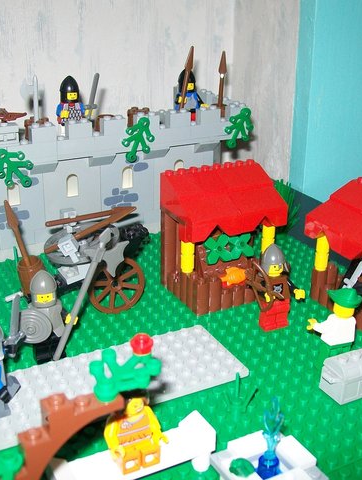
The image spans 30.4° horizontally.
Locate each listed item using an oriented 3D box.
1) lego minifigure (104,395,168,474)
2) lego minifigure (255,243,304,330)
[{"bbox_3d":[-0.017,0.072,0.256,0.026,0.030,0.018,-11,26,-26],"label":"lego minifigure"},{"bbox_3d":[0.051,0.026,0.351,0.025,0.045,0.018,-9,24,-22],"label":"lego minifigure"}]

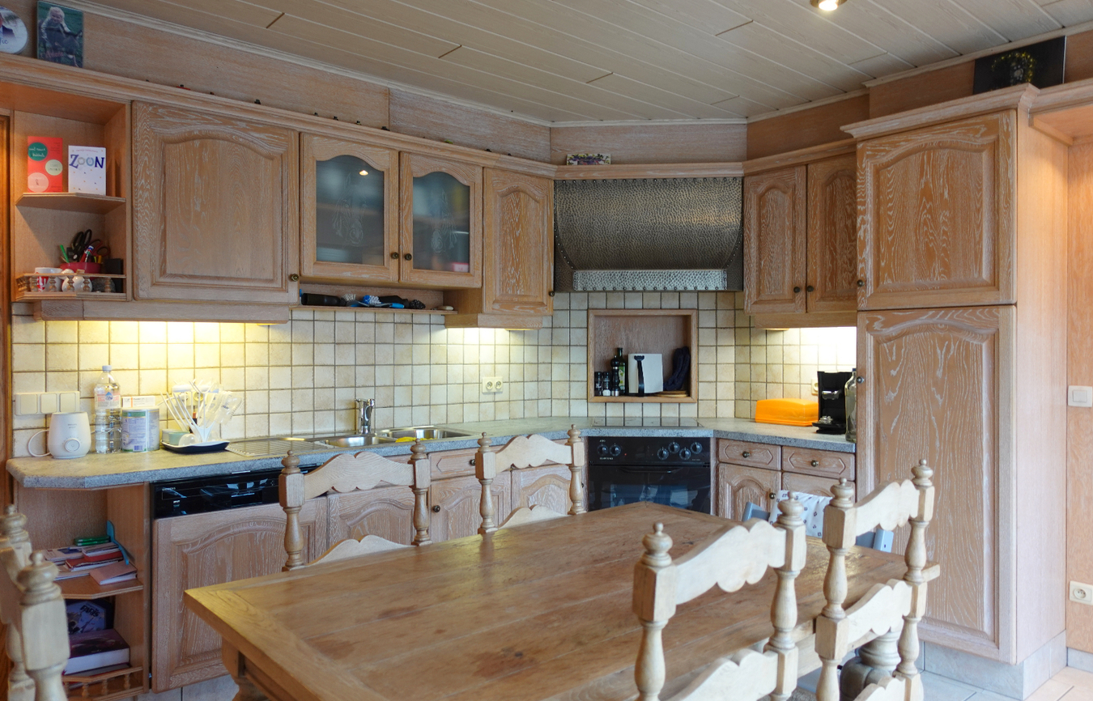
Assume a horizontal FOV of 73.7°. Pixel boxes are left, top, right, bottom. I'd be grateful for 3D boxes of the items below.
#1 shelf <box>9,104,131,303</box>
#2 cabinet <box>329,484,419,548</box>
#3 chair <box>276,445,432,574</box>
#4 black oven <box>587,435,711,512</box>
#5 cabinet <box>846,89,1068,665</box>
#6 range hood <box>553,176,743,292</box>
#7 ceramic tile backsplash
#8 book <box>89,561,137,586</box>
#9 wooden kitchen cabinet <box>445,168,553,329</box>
[{"bbox_3d":[-1.694,-0.521,2.596,0.321,0.695,0.352,0,0,-38],"label":"shelf"},{"bbox_3d":[-0.836,0.821,3.107,0.428,0.599,0.571,0,0,-38],"label":"cabinet"},{"bbox_3d":[-0.350,0.738,1.669,0.420,1.007,0.460,0,0,-40],"label":"chair"},{"bbox_3d":[0.496,0.712,3.773,0.601,0.597,0.561,0,0,0],"label":"black oven"},{"bbox_3d":[1.650,0.097,2.932,0.571,2.035,0.622,0,0,-41],"label":"cabinet"},{"bbox_3d":[0.550,-0.613,4.040,0.992,0.590,0.452,0,0,5],"label":"range hood"},{"bbox_3d":[-0.209,0.031,3.098,3.274,0.704,1.422,0,0,-38],"label":"ceramic tile backsplash"},{"bbox_3d":[-1.509,0.776,2.542,0.117,0.024,0.171,0,0,-40],"label":"book"},{"bbox_3d":[-0.244,-0.501,3.744,0.429,0.762,0.352,0,0,-38],"label":"wooden kitchen cabinet"}]

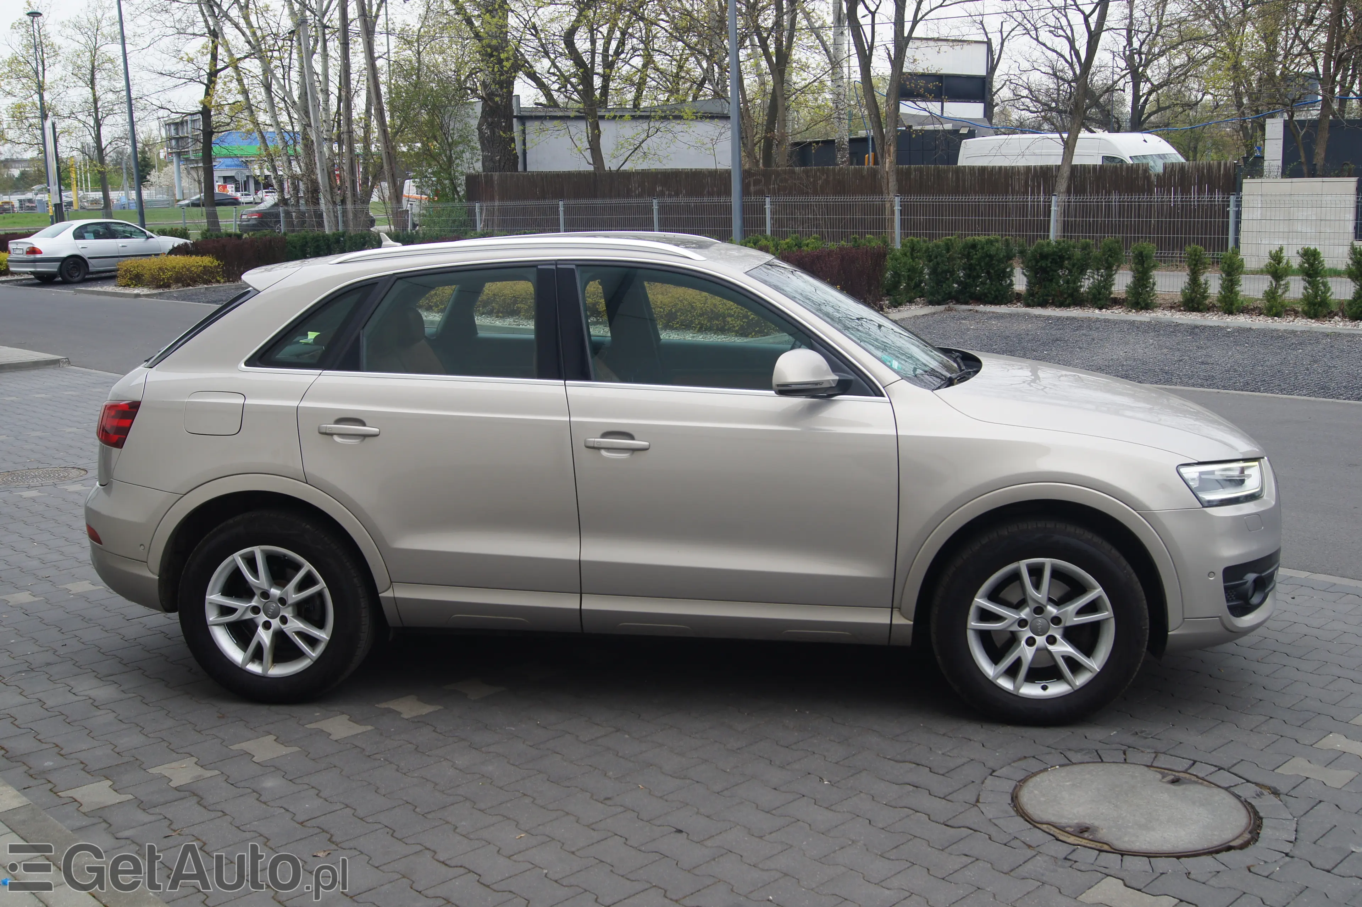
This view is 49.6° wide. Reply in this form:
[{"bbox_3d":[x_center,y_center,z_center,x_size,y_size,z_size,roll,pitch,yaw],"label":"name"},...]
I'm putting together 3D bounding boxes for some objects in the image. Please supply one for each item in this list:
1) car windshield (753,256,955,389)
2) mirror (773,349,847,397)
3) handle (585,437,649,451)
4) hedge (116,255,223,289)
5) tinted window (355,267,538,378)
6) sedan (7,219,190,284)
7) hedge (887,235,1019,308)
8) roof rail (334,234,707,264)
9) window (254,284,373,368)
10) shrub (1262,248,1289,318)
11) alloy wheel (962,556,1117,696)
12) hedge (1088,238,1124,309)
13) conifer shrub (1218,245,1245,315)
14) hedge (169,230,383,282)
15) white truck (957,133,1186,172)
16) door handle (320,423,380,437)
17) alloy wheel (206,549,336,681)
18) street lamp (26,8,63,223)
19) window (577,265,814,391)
[{"bbox_3d":[0.672,-0.507,5.506,0.837,0.120,1.380,34,13,1],"label":"car windshield"},{"bbox_3d":[0.411,-0.257,4.650,0.228,0.143,0.150,0,11,8],"label":"mirror"},{"bbox_3d":[-0.205,-0.035,4.826,0.214,0.044,0.050,0,10,7],"label":"handle"},{"bbox_3d":[-11.316,-4.063,32.754,1.600,0.620,1.600,8,14,40],"label":"hedge"},{"bbox_3d":[-0.766,-0.444,4.962,0.626,0.388,0.050,2,-14,9],"label":"tinted window"},{"bbox_3d":[-14.018,-4.988,36.036,1.710,1.420,4.500,8,14,40],"label":"sedan"},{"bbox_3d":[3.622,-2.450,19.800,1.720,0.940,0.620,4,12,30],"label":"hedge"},{"bbox_3d":[-0.581,-0.697,5.102,1.320,0.095,0.055,0,10,7],"label":"roof rail"},{"bbox_3d":[-1.252,-0.434,5.027,0.360,0.309,0.050,3,-14,12],"label":"window"},{"bbox_3d":[6.824,-1.969,16.900,0.325,0.810,0.325,-11,14,-42],"label":"shrub"},{"bbox_3d":[1.175,0.552,4.852,0.467,0.467,0.190,0,10,7],"label":"alloy wheel"},{"bbox_3d":[5.334,-2.255,18.500,0.440,0.880,0.440,-11,14,-42],"label":"hedge"},{"bbox_3d":[6.492,-2.040,17.400,0.310,0.770,0.310,-11,14,-42],"label":"conifer shrub"},{"bbox_3d":[-8.787,-4.259,32.000,1.200,0.950,5.600,-11,14,-42],"label":"hedge"},{"bbox_3d":[9.330,-6.047,33.800,2.030,2.650,6.500,-10,13,-40],"label":"white truck"},{"bbox_3d":[-1.105,-0.078,4.926,0.206,0.035,0.050,2,11,8],"label":"door handle"},{"bbox_3d":[-1.409,0.531,5.174,0.467,0.467,0.190,0,10,7],"label":"alloy wheel"},{"bbox_3d":[-27.101,-13.715,62.895,0.620,9.900,0.620,-1,10,0],"label":"street lamp"},{"bbox_3d":[0.037,-0.413,4.846,0.807,0.410,0.060,2,-14,9],"label":"window"}]

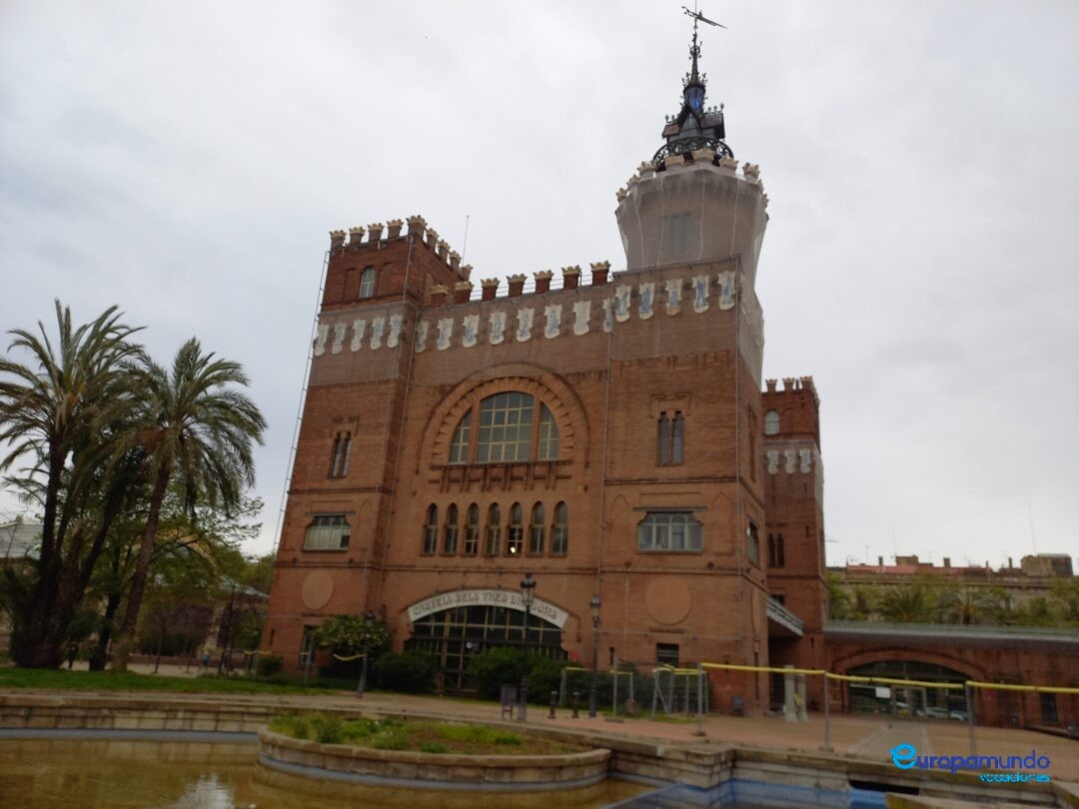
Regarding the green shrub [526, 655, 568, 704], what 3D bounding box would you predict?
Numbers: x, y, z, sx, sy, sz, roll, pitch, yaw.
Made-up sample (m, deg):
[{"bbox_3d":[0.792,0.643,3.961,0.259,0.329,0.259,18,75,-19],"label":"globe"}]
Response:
[{"bbox_3d":[0.402,12.186,34.551,2.009,1.960,1.960,3,-18,2],"label":"green shrub"}]

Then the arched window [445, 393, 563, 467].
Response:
[{"bbox_3d":[-2.219,1.549,51.123,8.032,5.055,0.500,-4,-20,24],"label":"arched window"}]

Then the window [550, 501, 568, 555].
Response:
[{"bbox_3d":[1.356,7.758,48.612,1.080,3.450,0.350,-4,-21,25],"label":"window"}]

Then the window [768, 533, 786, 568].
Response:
[{"bbox_3d":[21.722,13.372,71.673,1.421,3.136,0.392,-4,-20,24],"label":"window"}]

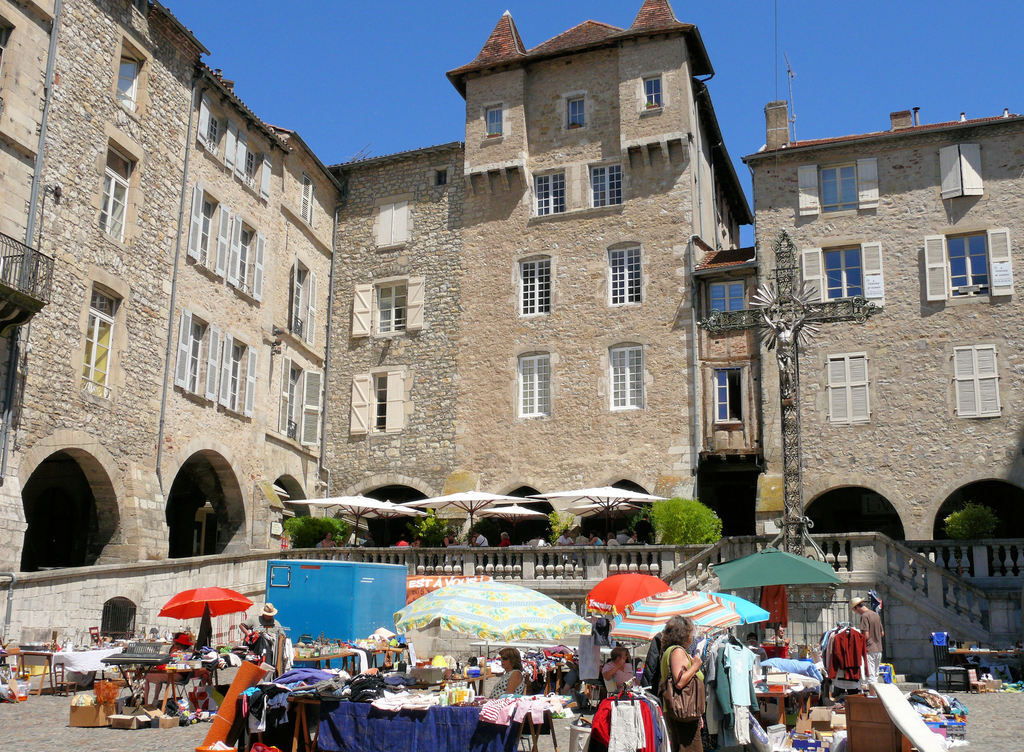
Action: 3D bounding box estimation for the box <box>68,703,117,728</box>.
[{"bbox_3d":[-5.660,4.598,16.370,0.480,0.290,0.420,1,-12,-5],"label":"box"}]

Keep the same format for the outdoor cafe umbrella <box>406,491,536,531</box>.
[{"bbox_3d":[-1.215,4.610,35.500,3.600,2.600,3.500,-5,-14,21],"label":"outdoor cafe umbrella"}]

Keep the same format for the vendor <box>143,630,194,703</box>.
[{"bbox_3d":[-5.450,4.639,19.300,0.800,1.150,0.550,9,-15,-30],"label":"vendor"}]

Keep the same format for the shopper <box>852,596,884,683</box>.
[{"bbox_3d":[6.728,5.024,22.724,0.450,1.720,0.500,-11,-16,42],"label":"shopper"}]

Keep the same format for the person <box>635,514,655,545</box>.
[{"bbox_3d":[3.263,4.256,29.724,0.520,1.720,0.400,4,-12,-17],"label":"person"}]

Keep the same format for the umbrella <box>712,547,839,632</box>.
[{"bbox_3d":[4.405,4.172,20.200,2.050,2.450,2.000,-2,-14,11],"label":"umbrella"}]

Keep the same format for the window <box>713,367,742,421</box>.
[{"bbox_3d":[6.783,0.611,38.000,0.900,1.750,0.200,-5,-14,21],"label":"window"}]

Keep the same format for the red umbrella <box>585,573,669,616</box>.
[{"bbox_3d":[2.150,4.707,22.000,1.700,2.150,1.700,-2,-14,11],"label":"red umbrella"}]

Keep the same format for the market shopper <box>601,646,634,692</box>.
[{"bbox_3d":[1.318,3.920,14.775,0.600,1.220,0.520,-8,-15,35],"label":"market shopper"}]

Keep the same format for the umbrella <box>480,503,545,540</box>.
[{"bbox_3d":[0.047,5.186,38.000,2.300,2.400,2.300,-5,-14,21],"label":"umbrella"}]

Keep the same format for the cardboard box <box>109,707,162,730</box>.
[{"bbox_3d":[-4.923,4.484,15.900,0.560,0.230,0.450,-5,-15,24],"label":"cardboard box"}]

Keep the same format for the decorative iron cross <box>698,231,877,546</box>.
[{"bbox_3d":[5.766,0.372,25.004,3.709,7.032,0.600,-4,-13,21],"label":"decorative iron cross"}]

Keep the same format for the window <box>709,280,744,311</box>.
[{"bbox_3d":[6.862,-2.543,38.800,1.160,1.060,0.180,-5,-14,21],"label":"window"}]

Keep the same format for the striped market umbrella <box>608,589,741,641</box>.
[{"bbox_3d":[2.139,3.737,15.606,1.620,1.900,1.620,-2,-12,11],"label":"striped market umbrella"}]

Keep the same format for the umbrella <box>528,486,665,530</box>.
[{"bbox_3d":[2.397,4.282,31.924,2.950,2.700,2.950,-5,-13,25],"label":"umbrella"}]

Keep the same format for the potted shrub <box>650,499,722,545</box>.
[{"bbox_3d":[4.111,3.867,28.401,1.600,1.950,1.600,-5,-13,22],"label":"potted shrub"}]

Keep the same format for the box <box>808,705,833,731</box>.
[{"bbox_3d":[3.942,4.398,15.466,0.290,0.330,0.270,1,-12,-6],"label":"box"}]

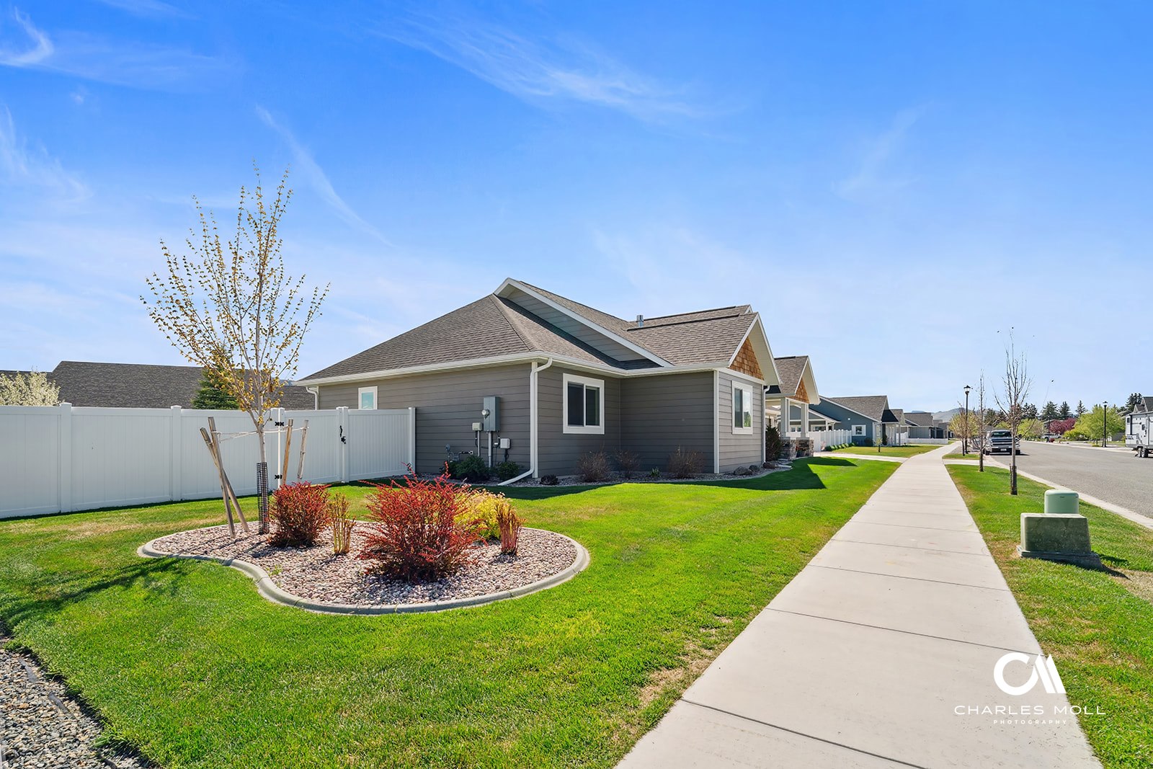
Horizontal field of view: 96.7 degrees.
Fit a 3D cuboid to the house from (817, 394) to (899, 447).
[{"bbox_3d":[32.508,4.592,63.000,13.000,5.800,14.000,-3,-5,35],"label":"house"}]

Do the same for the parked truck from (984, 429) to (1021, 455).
[{"bbox_3d":[34.870,4.781,42.200,2.050,1.930,5.850,-3,-4,36],"label":"parked truck"}]

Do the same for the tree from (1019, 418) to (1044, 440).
[{"bbox_3d":[84.428,8.344,95.000,3.800,4.100,3.800,-3,-5,35],"label":"tree"}]

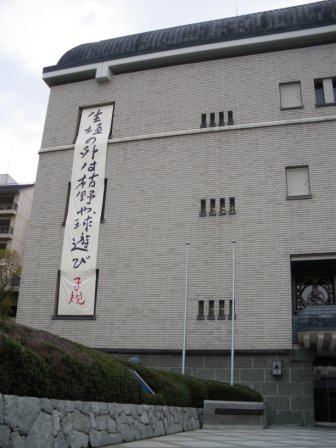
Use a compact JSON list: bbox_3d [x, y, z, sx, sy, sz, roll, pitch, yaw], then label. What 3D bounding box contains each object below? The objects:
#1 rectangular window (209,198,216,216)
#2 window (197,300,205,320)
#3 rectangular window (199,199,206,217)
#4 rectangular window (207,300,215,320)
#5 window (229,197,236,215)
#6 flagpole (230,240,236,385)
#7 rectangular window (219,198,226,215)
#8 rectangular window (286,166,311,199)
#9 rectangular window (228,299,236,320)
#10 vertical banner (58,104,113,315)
[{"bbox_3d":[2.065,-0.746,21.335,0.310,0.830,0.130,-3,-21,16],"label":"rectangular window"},{"bbox_3d":[1.369,3.533,18.960,0.301,0.803,0.160,-4,-21,15],"label":"window"},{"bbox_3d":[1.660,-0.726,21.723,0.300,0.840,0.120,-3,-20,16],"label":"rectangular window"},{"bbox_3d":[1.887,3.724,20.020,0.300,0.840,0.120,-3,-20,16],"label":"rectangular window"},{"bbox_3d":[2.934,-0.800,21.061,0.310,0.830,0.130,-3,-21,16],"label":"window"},{"bbox_3d":[2.028,2.950,14.448,0.090,5.000,0.090,-3,-20,16],"label":"flagpole"},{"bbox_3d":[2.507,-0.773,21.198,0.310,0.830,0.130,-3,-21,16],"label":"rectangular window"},{"bbox_3d":[5.843,-1.837,20.882,1.020,1.580,0.150,-3,-20,16],"label":"rectangular window"},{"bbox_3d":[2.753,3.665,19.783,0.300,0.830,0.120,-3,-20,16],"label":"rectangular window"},{"bbox_3d":[-4.039,-1.045,23.499,1.840,11.200,0.150,-3,-20,16],"label":"vertical banner"}]

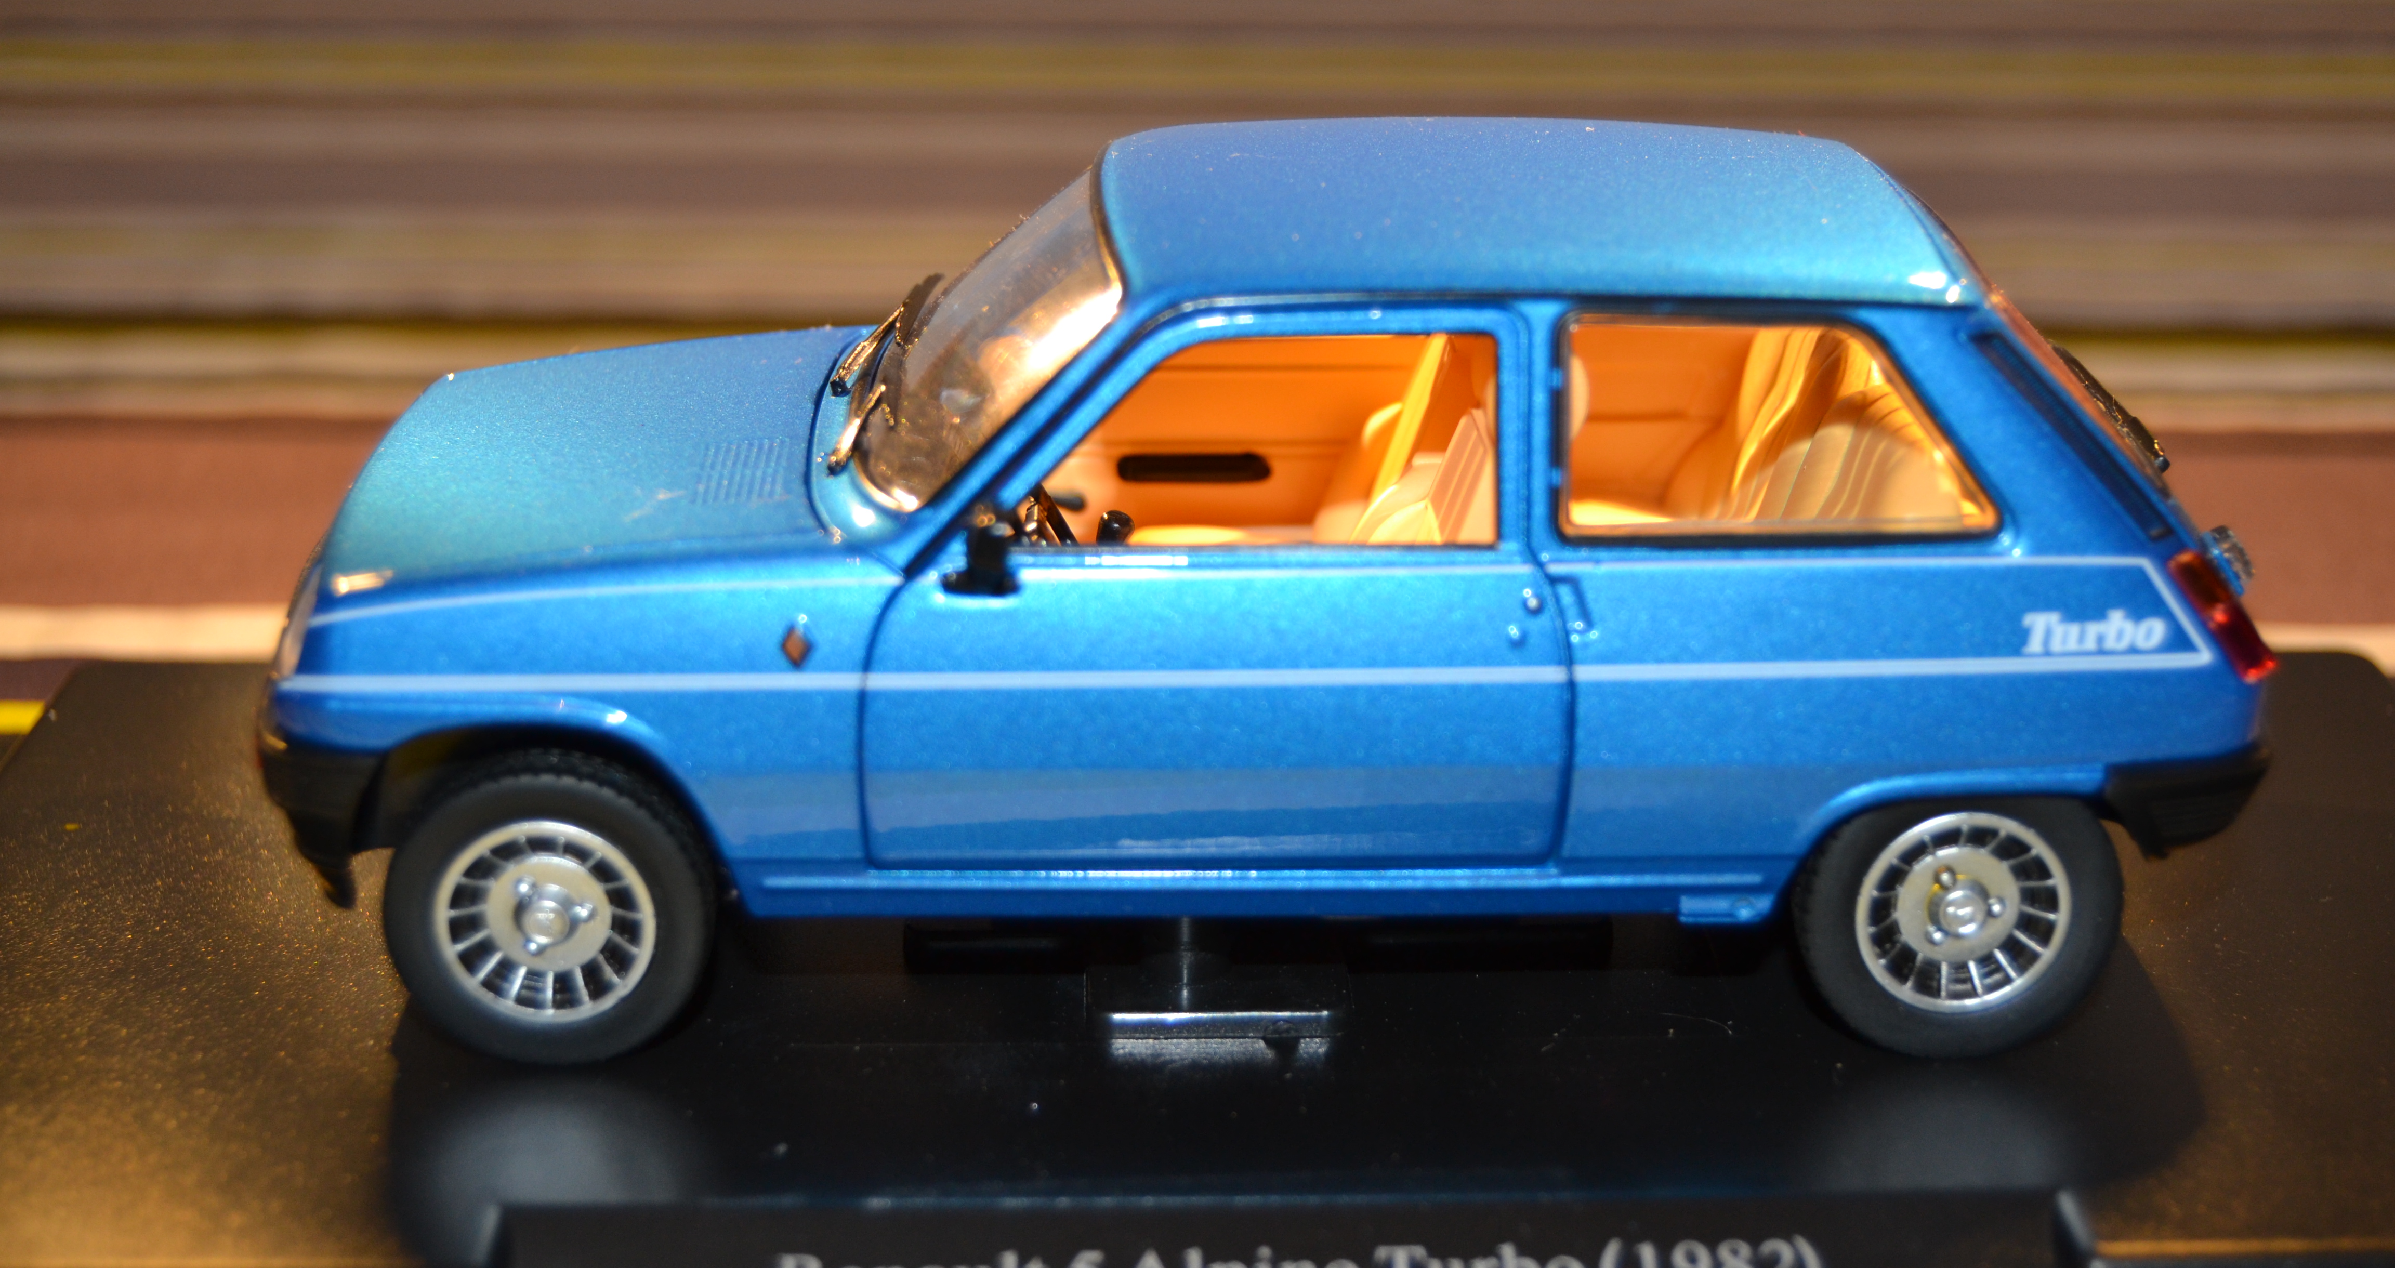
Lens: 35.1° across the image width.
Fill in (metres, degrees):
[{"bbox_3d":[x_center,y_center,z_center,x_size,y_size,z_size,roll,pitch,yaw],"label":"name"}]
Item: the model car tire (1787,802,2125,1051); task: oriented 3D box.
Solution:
[{"bbox_3d":[0.055,0.019,0.273,0.023,0.023,0.007,0,19,-2],"label":"model car tire"}]

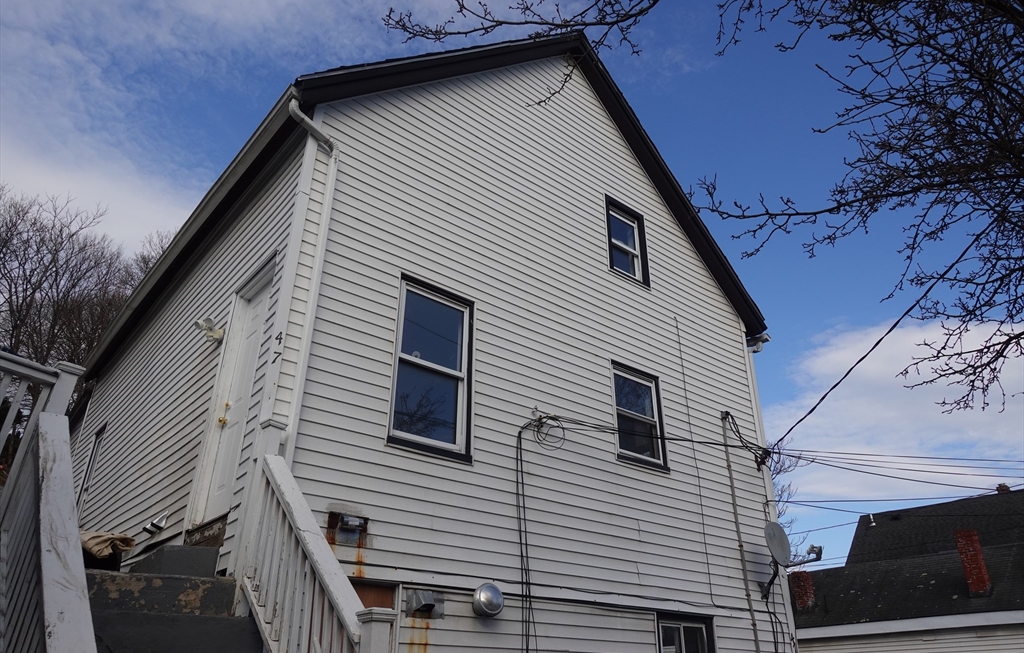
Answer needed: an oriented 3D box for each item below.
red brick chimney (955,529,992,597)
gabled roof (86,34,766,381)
[{"bbox_3d":[12.779,6.562,18.821,0.420,1.700,0.430,21,-34,-35],"label":"red brick chimney"},{"bbox_3d":[-1.569,-1.016,10.710,6.850,3.460,7.500,22,-35,-35],"label":"gabled roof"}]

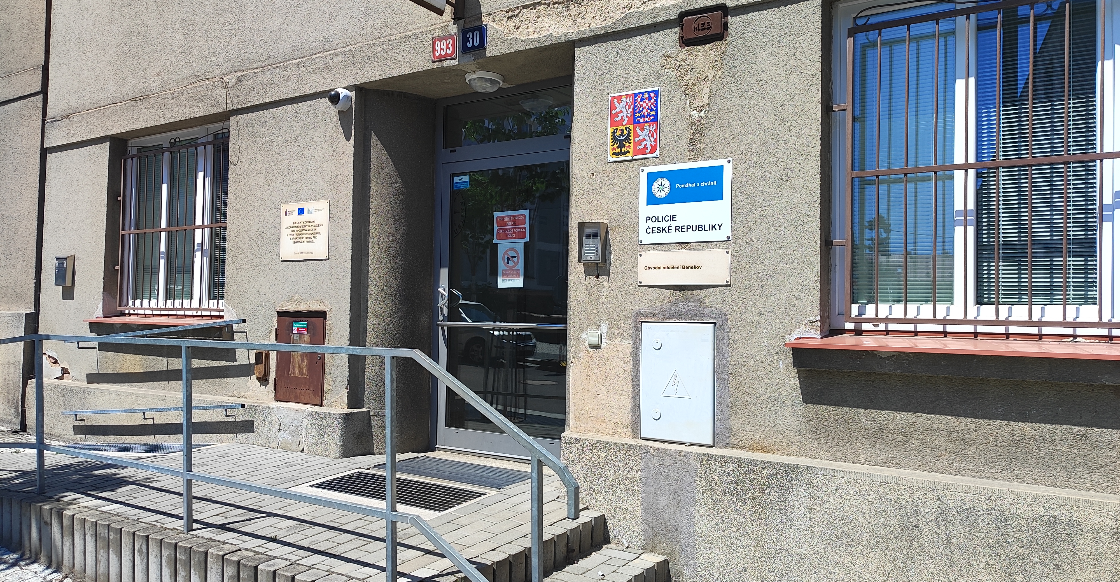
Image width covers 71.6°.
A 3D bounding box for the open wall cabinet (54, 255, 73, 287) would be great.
[{"bbox_3d":[-4.645,-0.188,7.268,0.220,0.290,0.070,0,-2,33],"label":"open wall cabinet"}]

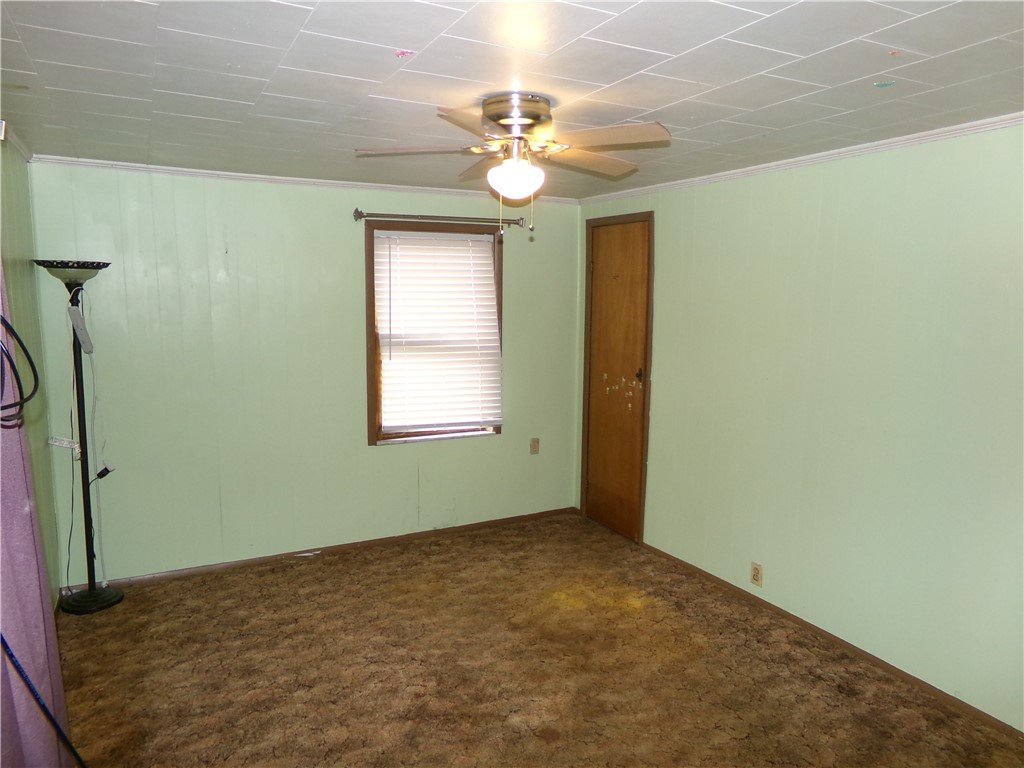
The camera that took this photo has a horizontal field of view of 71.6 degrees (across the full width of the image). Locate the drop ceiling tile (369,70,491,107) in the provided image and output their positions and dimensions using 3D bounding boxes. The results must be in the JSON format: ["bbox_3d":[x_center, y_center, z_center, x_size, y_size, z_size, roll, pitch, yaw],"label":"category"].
[{"bbox_3d":[-0.254,-0.931,2.228,0.305,0.020,0.305,-3,8,-28],"label":"drop ceiling tile"}]

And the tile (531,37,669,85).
[{"bbox_3d":[0.230,-0.887,1.951,0.306,0.020,0.311,-3,8,-28],"label":"tile"}]

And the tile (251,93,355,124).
[{"bbox_3d":[-0.744,-0.966,2.488,0.306,0.020,0.311,-3,8,-28],"label":"tile"}]

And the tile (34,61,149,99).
[{"bbox_3d":[-1.270,-0.931,2.179,0.306,0.020,0.311,-3,8,-28],"label":"tile"}]

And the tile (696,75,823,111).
[{"bbox_3d":[0.778,-0.924,2.249,0.305,0.020,0.305,-3,8,-28],"label":"tile"}]

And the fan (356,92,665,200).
[{"bbox_3d":[0.011,-0.786,2.367,1.060,0.300,1.060,-3,8,-28],"label":"fan"}]

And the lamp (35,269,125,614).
[{"bbox_3d":[-2.075,0.263,3.443,0.308,1.685,0.308,-3,8,-28],"label":"lamp"}]

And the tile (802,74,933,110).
[{"bbox_3d":[1.115,-0.915,2.231,0.306,0.020,0.311,-3,8,-28],"label":"tile"}]

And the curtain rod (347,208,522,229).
[{"bbox_3d":[-0.421,-1.007,4.339,1.121,0.076,0.111,-3,8,-28],"label":"curtain rod"}]

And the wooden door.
[{"bbox_3d":[0.673,-0.044,4.596,0.061,2.050,0.707,-3,8,-28],"label":"wooden door"}]

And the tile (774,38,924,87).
[{"bbox_3d":[0.916,-0.881,1.956,0.306,0.020,0.311,-3,8,-28],"label":"tile"}]

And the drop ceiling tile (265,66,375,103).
[{"bbox_3d":[-0.598,-0.934,2.220,0.305,0.020,0.305,-3,8,-28],"label":"drop ceiling tile"}]

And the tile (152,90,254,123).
[{"bbox_3d":[-1.084,-0.967,2.478,0.306,0.020,0.311,-3,8,-28],"label":"tile"}]

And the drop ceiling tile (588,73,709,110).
[{"bbox_3d":[0.434,-0.927,2.242,0.305,0.020,0.305,-3,8,-28],"label":"drop ceiling tile"}]

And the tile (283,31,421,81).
[{"bbox_3d":[-0.455,-0.898,1.950,0.305,0.020,0.305,-3,8,-28],"label":"tile"}]

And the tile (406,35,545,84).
[{"bbox_3d":[-0.111,-0.896,1.957,0.305,0.020,0.305,-3,8,-28],"label":"tile"}]

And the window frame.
[{"bbox_3d":[-0.472,-0.317,4.466,0.909,1.353,0.081,-3,8,-28],"label":"window frame"}]

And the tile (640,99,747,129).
[{"bbox_3d":[0.625,-0.955,2.506,0.306,0.020,0.311,-3,8,-28],"label":"tile"}]

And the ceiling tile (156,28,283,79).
[{"bbox_3d":[-0.793,-0.894,1.929,0.306,0.020,0.311,-3,8,-28],"label":"ceiling tile"}]

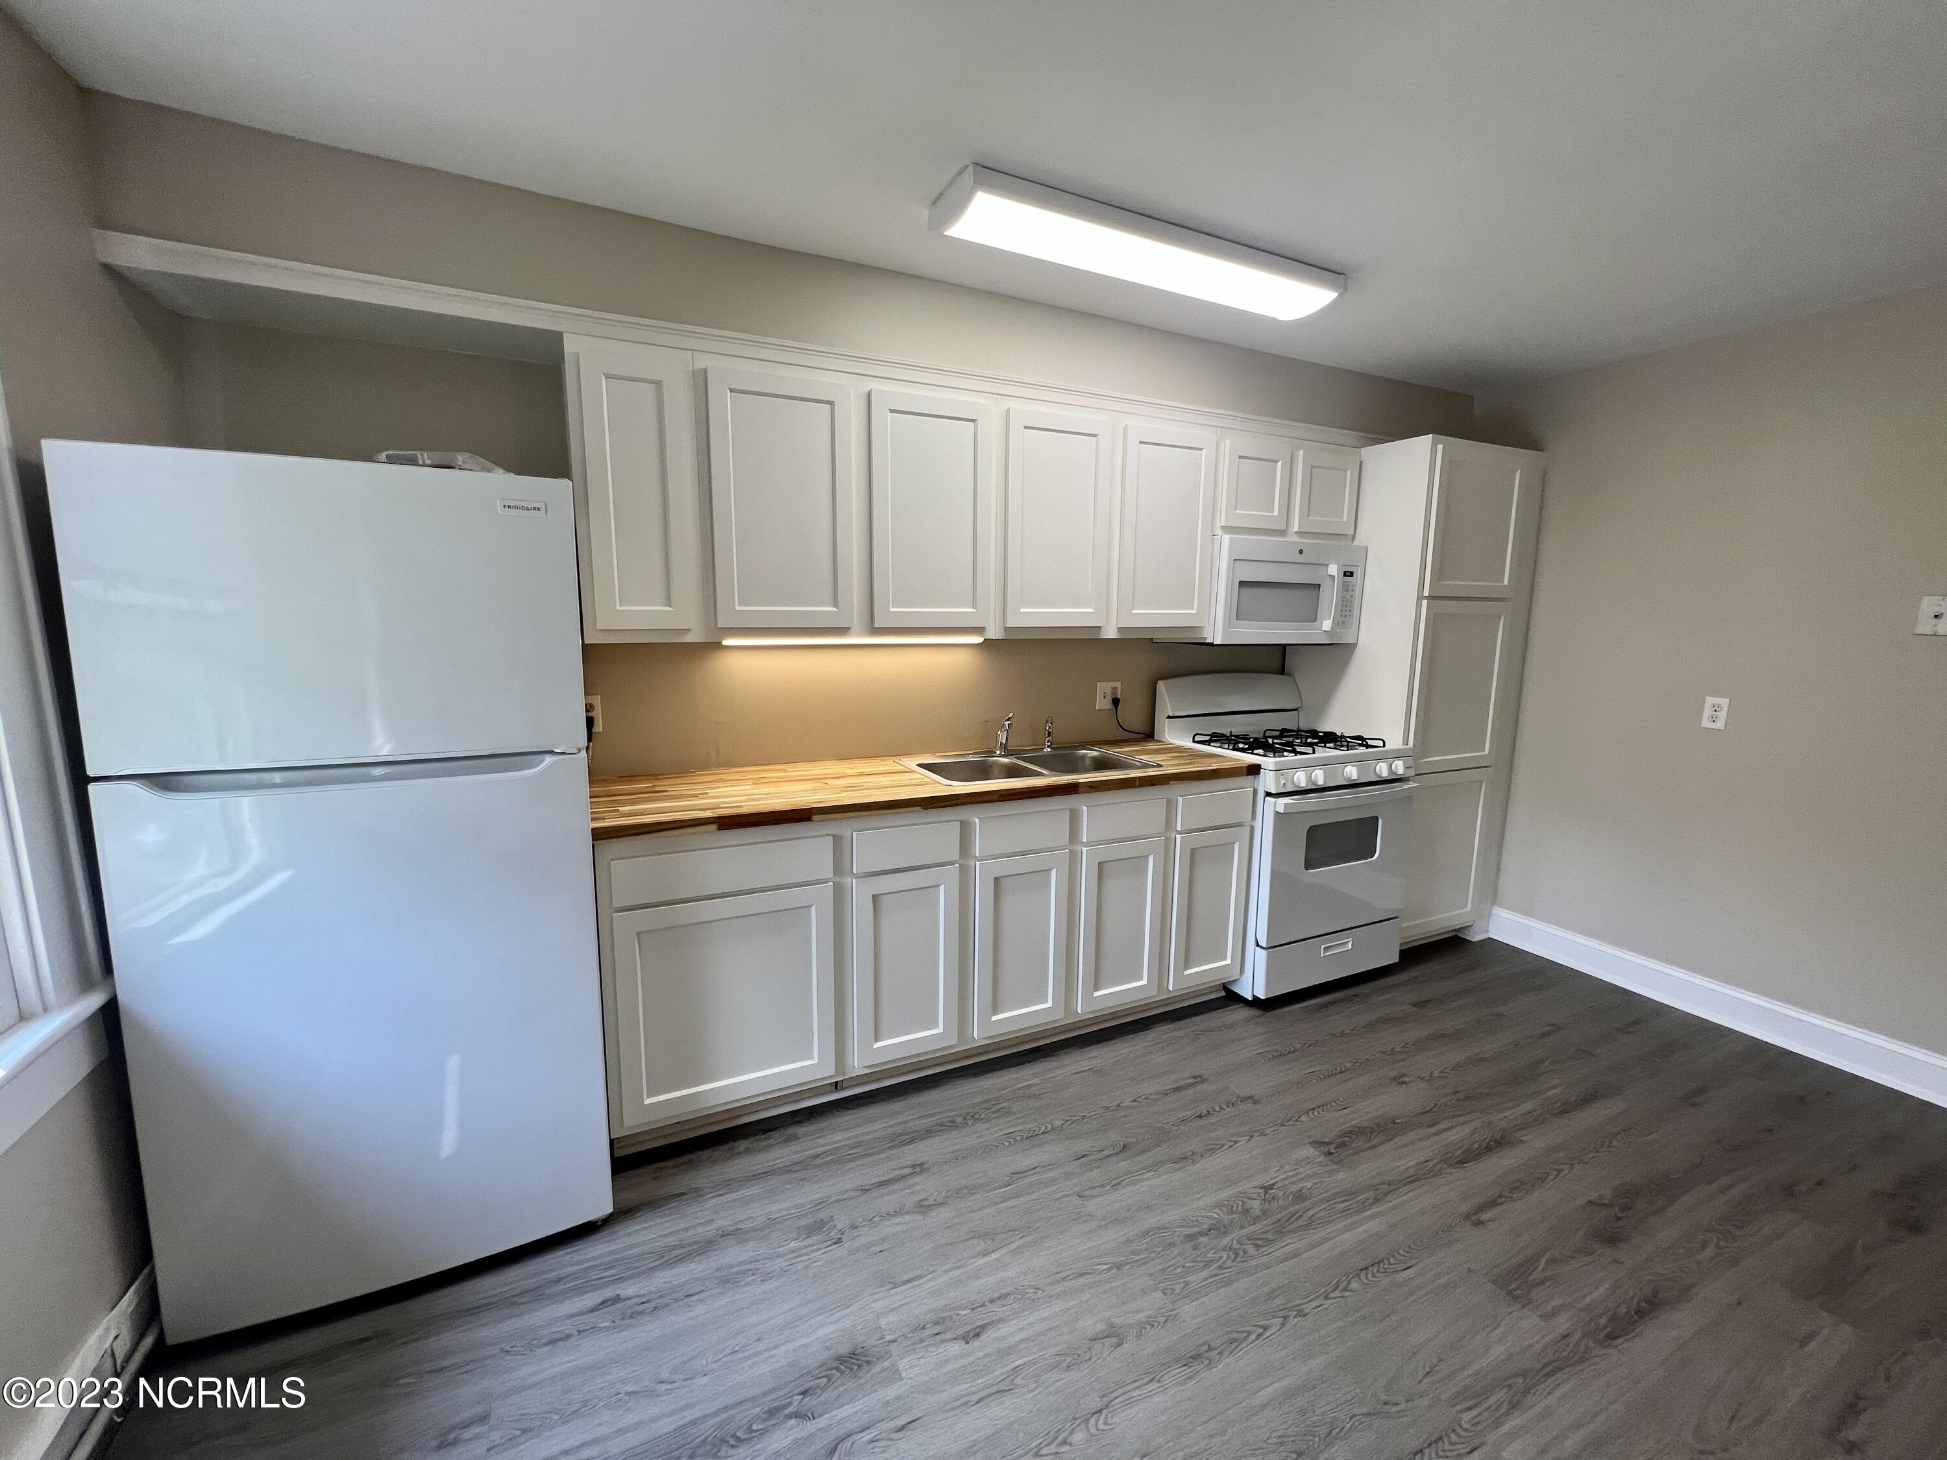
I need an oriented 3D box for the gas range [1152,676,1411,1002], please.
[{"bbox_3d":[1.246,0.381,2.988,0.757,1.180,0.685,-3,9,-24],"label":"gas range"}]

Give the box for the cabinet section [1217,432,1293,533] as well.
[{"bbox_3d":[1.025,-0.967,2.953,0.390,0.365,0.310,-3,8,-24],"label":"cabinet section"}]

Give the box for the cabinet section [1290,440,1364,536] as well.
[{"bbox_3d":[1.373,-0.986,3.110,0.375,0.365,0.310,-3,8,-24],"label":"cabinet section"}]

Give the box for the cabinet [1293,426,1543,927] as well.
[{"bbox_3d":[1.897,-0.118,3.284,0.714,2.096,0.630,-3,9,-24],"label":"cabinet"}]

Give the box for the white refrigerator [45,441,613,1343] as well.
[{"bbox_3d":[-1.301,0.296,1.744,0.735,1.655,0.755,-3,9,-25],"label":"white refrigerator"}]

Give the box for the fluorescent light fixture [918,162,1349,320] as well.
[{"bbox_3d":[0.504,-1.288,1.997,1.211,0.070,0.215,-3,9,-24],"label":"fluorescent light fixture"}]

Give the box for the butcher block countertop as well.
[{"bbox_3d":[-0.070,0.150,2.408,2.070,0.038,0.635,-3,9,-24],"label":"butcher block countertop"}]

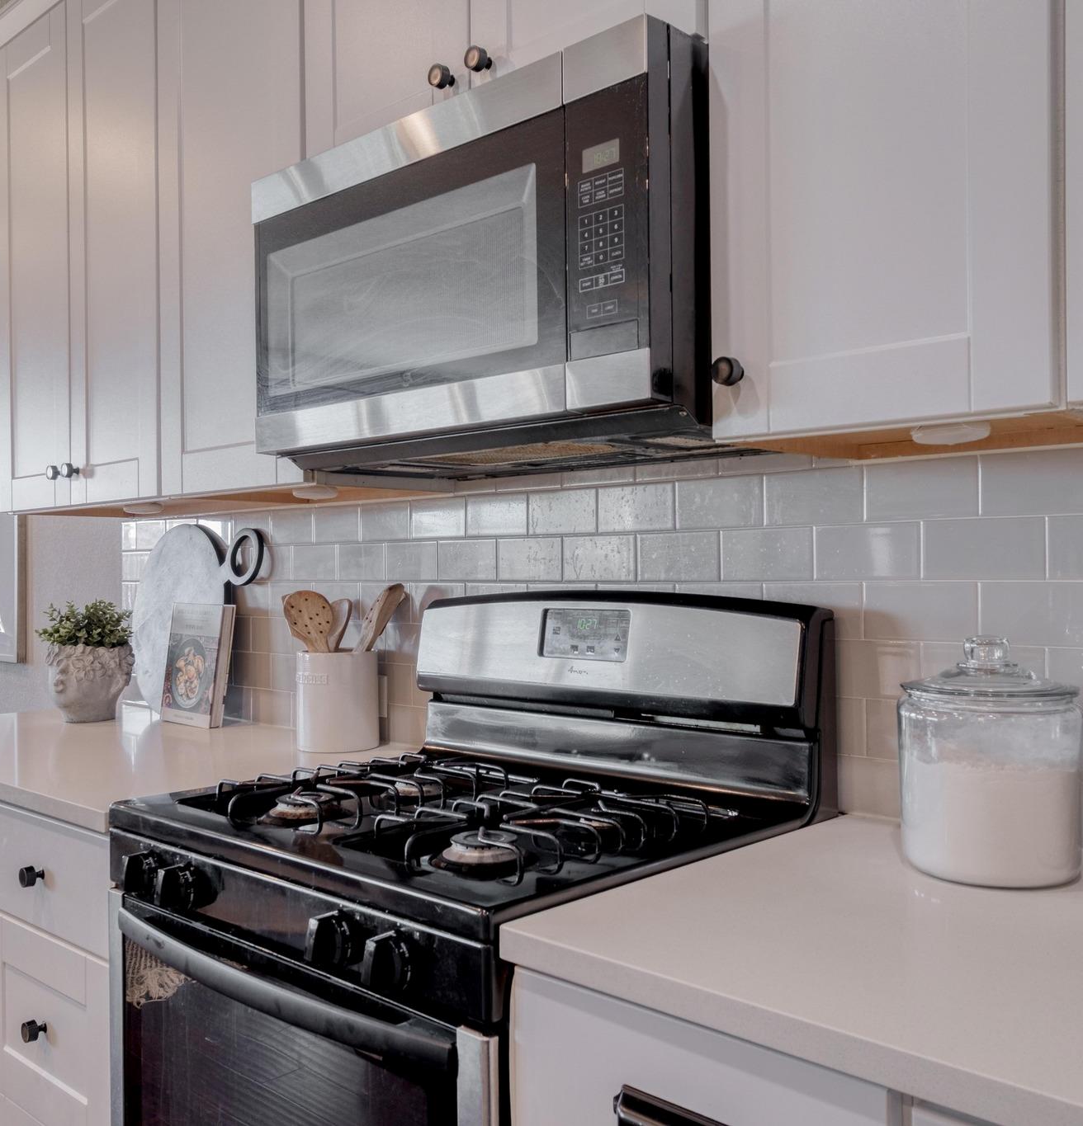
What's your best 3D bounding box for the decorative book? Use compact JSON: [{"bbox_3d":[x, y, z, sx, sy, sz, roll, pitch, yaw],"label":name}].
[{"bbox_3d":[-0.770,0.228,2.424,0.184,0.269,0.033,-1,-8,38],"label":"decorative book"}]

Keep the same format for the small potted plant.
[{"bbox_3d":[-1.055,0.224,2.503,0.205,0.282,0.212,-1,-1,30],"label":"small potted plant"}]

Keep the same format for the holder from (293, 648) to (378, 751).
[{"bbox_3d":[-0.394,0.264,2.093,0.156,0.187,0.156,0,-1,0],"label":"holder"}]

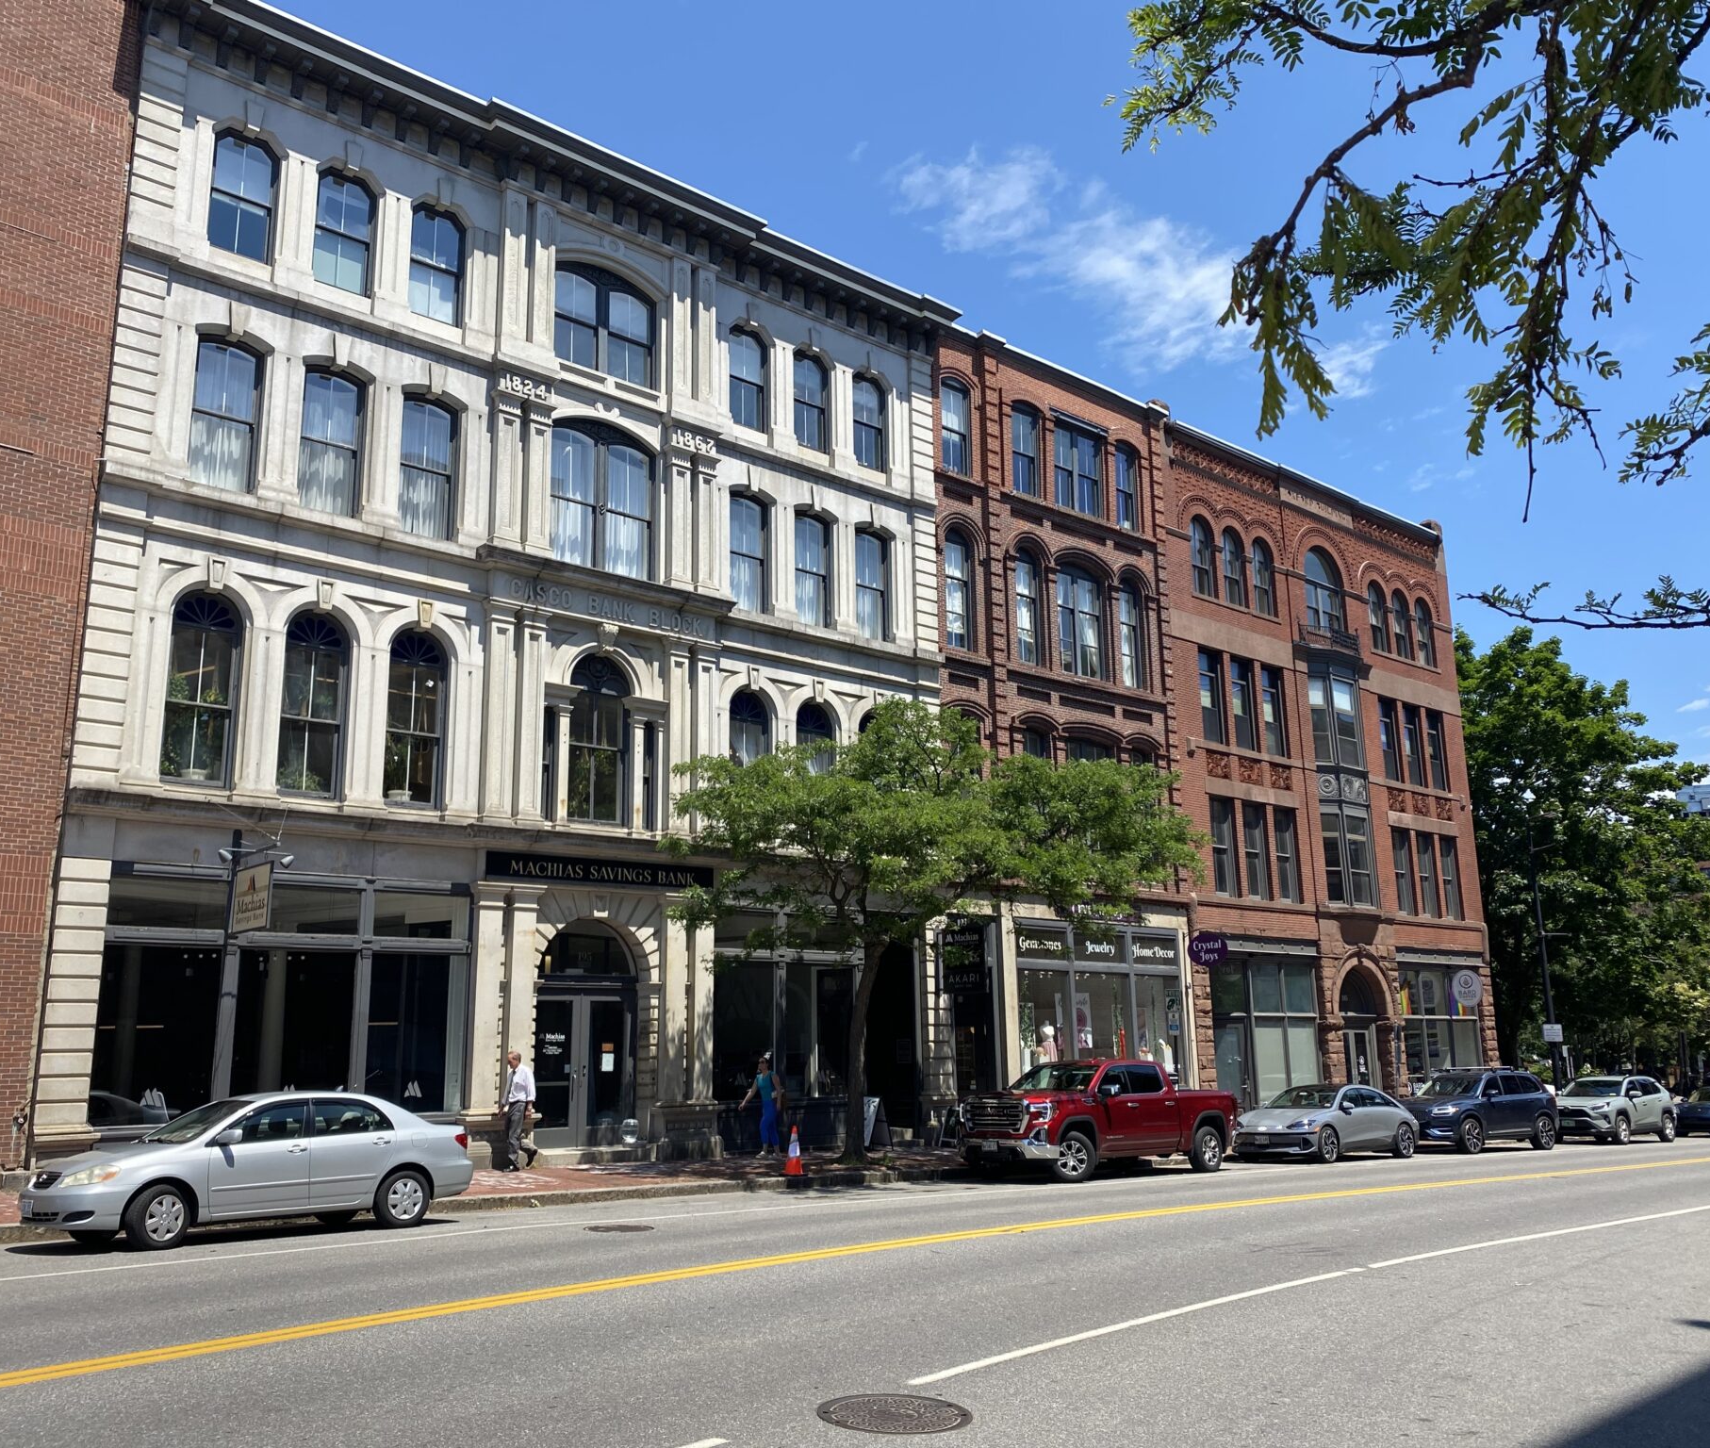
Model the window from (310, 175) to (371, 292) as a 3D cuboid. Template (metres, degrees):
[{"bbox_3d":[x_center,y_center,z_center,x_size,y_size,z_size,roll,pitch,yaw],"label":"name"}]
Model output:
[{"bbox_3d":[-8.422,-8.021,23.843,1.000,2.000,0.250,10,-17,-40],"label":"window"}]

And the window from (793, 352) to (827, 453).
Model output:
[{"bbox_3d":[-1.004,-6.709,30.237,1.000,2.000,0.250,10,-17,-40],"label":"window"}]

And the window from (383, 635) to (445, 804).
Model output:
[{"bbox_3d":[-7.065,-0.119,23.120,1.020,2.880,0.250,10,-17,-40],"label":"window"}]

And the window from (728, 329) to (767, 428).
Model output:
[{"bbox_3d":[-2.173,-6.868,28.851,1.080,2.140,0.200,10,-17,-40],"label":"window"}]

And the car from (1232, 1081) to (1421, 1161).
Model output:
[{"bbox_3d":[9.824,8.233,30.038,4.850,1.490,1.900,11,-18,-39],"label":"car"}]

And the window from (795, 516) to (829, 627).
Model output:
[{"bbox_3d":[-0.933,-3.171,29.427,1.000,2.340,0.250,10,-17,-40],"label":"window"}]

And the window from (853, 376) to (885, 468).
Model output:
[{"bbox_3d":[0.247,-6.434,31.272,1.030,2.220,0.200,10,-17,-40],"label":"window"}]

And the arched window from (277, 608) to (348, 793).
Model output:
[{"bbox_3d":[-8.203,-0.323,21.859,1.070,2.880,0.200,10,-17,-40],"label":"arched window"}]

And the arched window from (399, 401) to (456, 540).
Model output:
[{"bbox_3d":[-7.124,-4.184,24.060,1.050,2.450,0.200,10,-17,-40],"label":"arched window"}]

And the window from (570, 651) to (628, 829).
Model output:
[{"bbox_3d":[-4.507,0.279,25.313,1.220,3.050,0.200,10,-17,-40],"label":"window"}]

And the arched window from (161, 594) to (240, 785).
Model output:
[{"bbox_3d":[-9.468,-0.482,21.025,1.030,2.930,0.200,10,-17,-40],"label":"arched window"}]

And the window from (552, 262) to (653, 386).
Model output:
[{"bbox_3d":[-4.633,-7.419,26.989,2.150,2.080,0.250,10,-17,-40],"label":"window"}]

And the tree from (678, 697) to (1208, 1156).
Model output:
[{"bbox_3d":[1.510,3.316,24.509,9.100,7.700,7.100,10,-17,-40],"label":"tree"}]

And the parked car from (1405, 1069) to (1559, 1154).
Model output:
[{"bbox_3d":[14.132,8.834,33.173,4.950,1.790,1.960,11,-18,-38],"label":"parked car"}]

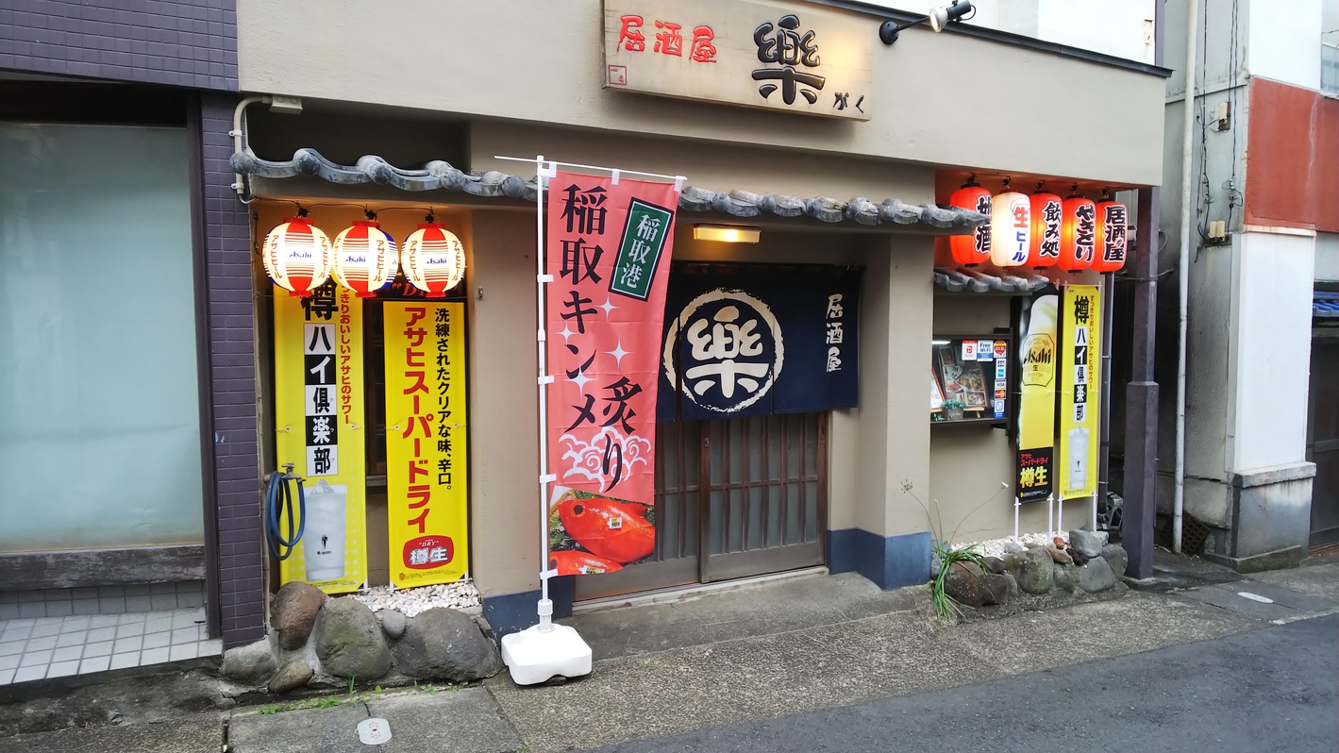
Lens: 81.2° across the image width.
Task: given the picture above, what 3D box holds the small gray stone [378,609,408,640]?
[{"bbox_3d":[-1.234,1.103,3.483,0.125,0.130,0.110,-2,4,-23],"label":"small gray stone"}]

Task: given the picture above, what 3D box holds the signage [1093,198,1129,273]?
[{"bbox_3d":[2.889,-0.916,5.122,0.220,0.475,0.220,0,4,1],"label":"signage"}]

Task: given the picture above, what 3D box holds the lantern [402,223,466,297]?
[{"bbox_3d":[-1.074,-0.530,3.563,0.280,0.335,0.280,-2,4,-23],"label":"lantern"}]

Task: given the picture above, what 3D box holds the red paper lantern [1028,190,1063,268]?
[{"bbox_3d":[2.406,-0.945,5.018,0.235,0.500,0.235,0,3,0],"label":"red paper lantern"}]

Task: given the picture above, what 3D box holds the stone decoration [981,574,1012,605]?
[{"bbox_3d":[2.036,1.326,4.865,0.157,0.162,0.151,-1,4,-22],"label":"stone decoration"}]

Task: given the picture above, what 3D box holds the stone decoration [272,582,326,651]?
[{"bbox_3d":[-1.550,1.003,3.264,0.200,0.275,0.190,-2,4,-23],"label":"stone decoration"}]

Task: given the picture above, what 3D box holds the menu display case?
[{"bbox_3d":[1.875,0.001,5.076,0.780,0.570,0.250,-2,3,-23],"label":"menu display case"}]

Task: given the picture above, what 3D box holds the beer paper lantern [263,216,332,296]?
[{"bbox_3d":[-1.474,-0.478,3.100,0.250,0.320,0.250,-2,4,-25],"label":"beer paper lantern"}]

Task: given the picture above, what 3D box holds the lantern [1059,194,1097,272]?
[{"bbox_3d":[2.839,-0.989,5.428,0.247,0.540,0.247,-1,3,-8],"label":"lantern"}]

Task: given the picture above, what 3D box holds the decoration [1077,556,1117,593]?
[{"bbox_3d":[2.711,1.262,4.950,0.215,0.190,0.200,-2,3,-23],"label":"decoration"}]

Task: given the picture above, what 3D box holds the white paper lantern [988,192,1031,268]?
[{"bbox_3d":[2.262,-0.980,5.189,0.253,0.515,0.253,-1,3,-10],"label":"white paper lantern"}]

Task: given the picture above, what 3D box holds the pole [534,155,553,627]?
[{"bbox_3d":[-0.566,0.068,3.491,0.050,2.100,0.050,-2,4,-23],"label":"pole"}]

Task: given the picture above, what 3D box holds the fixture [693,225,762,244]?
[{"bbox_3d":[0.309,-0.766,4.190,0.395,0.090,0.105,-2,3,-23],"label":"fixture"}]

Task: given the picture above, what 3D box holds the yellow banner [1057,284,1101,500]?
[{"bbox_3d":[2.901,0.117,5.508,0.370,1.500,0.030,-2,3,-23],"label":"yellow banner"}]

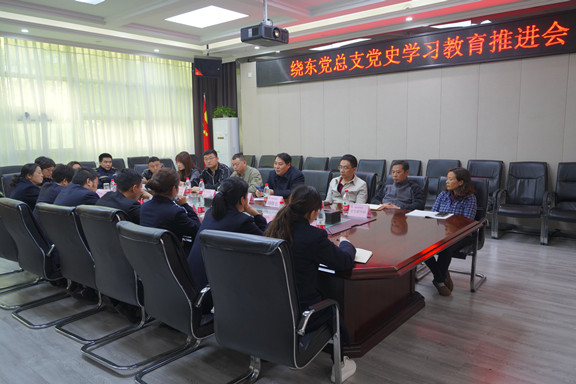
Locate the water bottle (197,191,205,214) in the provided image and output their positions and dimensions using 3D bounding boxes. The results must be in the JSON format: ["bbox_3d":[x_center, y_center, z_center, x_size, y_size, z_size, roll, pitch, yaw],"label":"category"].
[{"bbox_3d":[-0.816,0.117,4.043,0.066,0.235,0.066,-1,8,0],"label":"water bottle"}]

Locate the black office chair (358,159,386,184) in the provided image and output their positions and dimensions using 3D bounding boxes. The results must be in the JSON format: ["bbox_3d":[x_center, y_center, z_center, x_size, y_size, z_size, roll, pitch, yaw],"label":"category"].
[{"bbox_3d":[1.324,-0.022,7.319,0.570,1.000,0.630,6,11,40],"label":"black office chair"}]

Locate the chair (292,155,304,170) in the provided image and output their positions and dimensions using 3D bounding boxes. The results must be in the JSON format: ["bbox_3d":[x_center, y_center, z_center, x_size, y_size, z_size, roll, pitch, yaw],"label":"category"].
[{"bbox_3d":[-0.040,-0.189,8.654,0.600,1.011,0.680,5,10,39],"label":"chair"}]

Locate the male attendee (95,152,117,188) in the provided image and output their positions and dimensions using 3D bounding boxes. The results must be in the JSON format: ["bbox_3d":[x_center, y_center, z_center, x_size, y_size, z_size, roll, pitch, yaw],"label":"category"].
[{"bbox_3d":[-2.663,0.041,6.516,0.560,1.254,0.740,-8,11,-41],"label":"male attendee"}]

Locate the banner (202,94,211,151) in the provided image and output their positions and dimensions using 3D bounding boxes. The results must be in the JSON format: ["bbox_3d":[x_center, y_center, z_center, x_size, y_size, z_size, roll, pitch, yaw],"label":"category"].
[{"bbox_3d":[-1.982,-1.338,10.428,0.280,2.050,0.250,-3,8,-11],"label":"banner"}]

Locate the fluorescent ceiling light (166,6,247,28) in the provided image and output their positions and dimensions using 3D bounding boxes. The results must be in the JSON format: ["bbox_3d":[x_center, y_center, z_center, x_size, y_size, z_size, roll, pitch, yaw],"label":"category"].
[{"bbox_3d":[-1.331,-2.851,7.087,1.200,0.060,0.800,6,11,40],"label":"fluorescent ceiling light"}]

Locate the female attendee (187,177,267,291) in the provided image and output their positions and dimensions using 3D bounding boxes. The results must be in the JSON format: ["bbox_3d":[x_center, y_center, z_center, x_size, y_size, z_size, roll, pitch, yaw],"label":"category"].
[{"bbox_3d":[-0.367,0.519,2.915,0.520,1.216,0.760,5,10,39],"label":"female attendee"}]

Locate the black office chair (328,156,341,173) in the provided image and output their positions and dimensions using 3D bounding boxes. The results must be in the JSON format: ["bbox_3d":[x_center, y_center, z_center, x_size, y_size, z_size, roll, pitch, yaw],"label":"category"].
[{"bbox_3d":[0.883,-0.101,7.890,0.600,1.011,0.680,5,10,39],"label":"black office chair"}]

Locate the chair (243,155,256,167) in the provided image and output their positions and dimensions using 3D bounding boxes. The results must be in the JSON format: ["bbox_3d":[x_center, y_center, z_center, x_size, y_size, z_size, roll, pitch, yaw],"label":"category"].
[{"bbox_3d":[-1.050,-0.293,9.589,0.600,1.060,0.660,5,10,39],"label":"chair"}]

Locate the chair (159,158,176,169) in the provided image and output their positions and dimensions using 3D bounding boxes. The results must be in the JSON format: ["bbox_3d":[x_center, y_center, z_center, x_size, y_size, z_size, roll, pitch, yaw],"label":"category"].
[{"bbox_3d":[-2.579,-0.289,9.758,0.660,1.003,0.600,5,10,39],"label":"chair"}]

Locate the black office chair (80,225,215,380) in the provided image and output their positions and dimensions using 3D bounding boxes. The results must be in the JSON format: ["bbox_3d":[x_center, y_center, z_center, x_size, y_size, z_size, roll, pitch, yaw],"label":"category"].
[{"bbox_3d":[-0.687,0.669,2.799,0.580,1.040,0.660,5,10,39],"label":"black office chair"}]

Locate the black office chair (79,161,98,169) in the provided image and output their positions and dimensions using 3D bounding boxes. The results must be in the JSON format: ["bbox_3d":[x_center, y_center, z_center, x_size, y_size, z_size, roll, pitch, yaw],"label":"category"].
[{"bbox_3d":[-3.742,-0.054,8.175,0.630,1.000,0.570,6,11,40],"label":"black office chair"}]

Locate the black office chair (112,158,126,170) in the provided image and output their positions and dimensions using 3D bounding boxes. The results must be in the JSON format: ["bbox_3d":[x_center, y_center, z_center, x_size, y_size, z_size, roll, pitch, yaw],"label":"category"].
[{"bbox_3d":[-3.122,-0.029,8.062,0.650,1.050,0.600,5,10,39],"label":"black office chair"}]

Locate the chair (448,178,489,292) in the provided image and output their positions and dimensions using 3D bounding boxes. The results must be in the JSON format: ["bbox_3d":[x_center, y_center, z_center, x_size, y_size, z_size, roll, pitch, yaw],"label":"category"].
[{"bbox_3d":[1.675,0.377,4.374,0.570,1.011,0.600,5,10,36],"label":"chair"}]

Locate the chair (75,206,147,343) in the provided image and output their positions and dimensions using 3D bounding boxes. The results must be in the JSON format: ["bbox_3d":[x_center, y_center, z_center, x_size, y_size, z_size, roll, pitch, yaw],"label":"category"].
[{"bbox_3d":[-1.087,0.613,3.036,0.570,1.026,0.580,5,10,39],"label":"chair"}]

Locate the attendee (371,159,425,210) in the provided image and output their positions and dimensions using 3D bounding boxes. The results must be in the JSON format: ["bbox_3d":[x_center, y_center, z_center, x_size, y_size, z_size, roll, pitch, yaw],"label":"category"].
[{"bbox_3d":[1.068,0.270,4.548,0.740,1.198,0.580,-9,11,-44],"label":"attendee"}]

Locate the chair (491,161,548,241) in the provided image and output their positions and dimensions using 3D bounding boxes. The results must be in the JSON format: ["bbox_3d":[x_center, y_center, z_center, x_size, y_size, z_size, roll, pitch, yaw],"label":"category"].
[{"bbox_3d":[3.292,0.115,6.052,0.600,1.060,0.660,5,10,39],"label":"chair"}]

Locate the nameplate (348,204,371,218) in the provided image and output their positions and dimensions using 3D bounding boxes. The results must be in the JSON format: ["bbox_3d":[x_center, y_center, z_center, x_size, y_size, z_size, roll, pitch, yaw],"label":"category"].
[{"bbox_3d":[0.681,0.174,4.035,0.070,0.095,0.220,-8,10,-39],"label":"nameplate"}]

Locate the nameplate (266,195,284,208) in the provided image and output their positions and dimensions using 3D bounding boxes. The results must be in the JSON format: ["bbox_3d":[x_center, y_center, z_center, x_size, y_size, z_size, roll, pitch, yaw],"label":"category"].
[{"bbox_3d":[-0.133,0.108,4.537,0.200,0.090,0.080,6,11,40],"label":"nameplate"}]

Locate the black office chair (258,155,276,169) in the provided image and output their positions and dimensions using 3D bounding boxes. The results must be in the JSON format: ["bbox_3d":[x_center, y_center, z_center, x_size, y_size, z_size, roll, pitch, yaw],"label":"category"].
[{"bbox_3d":[-0.575,-0.224,8.964,0.570,1.000,0.630,6,11,40],"label":"black office chair"}]

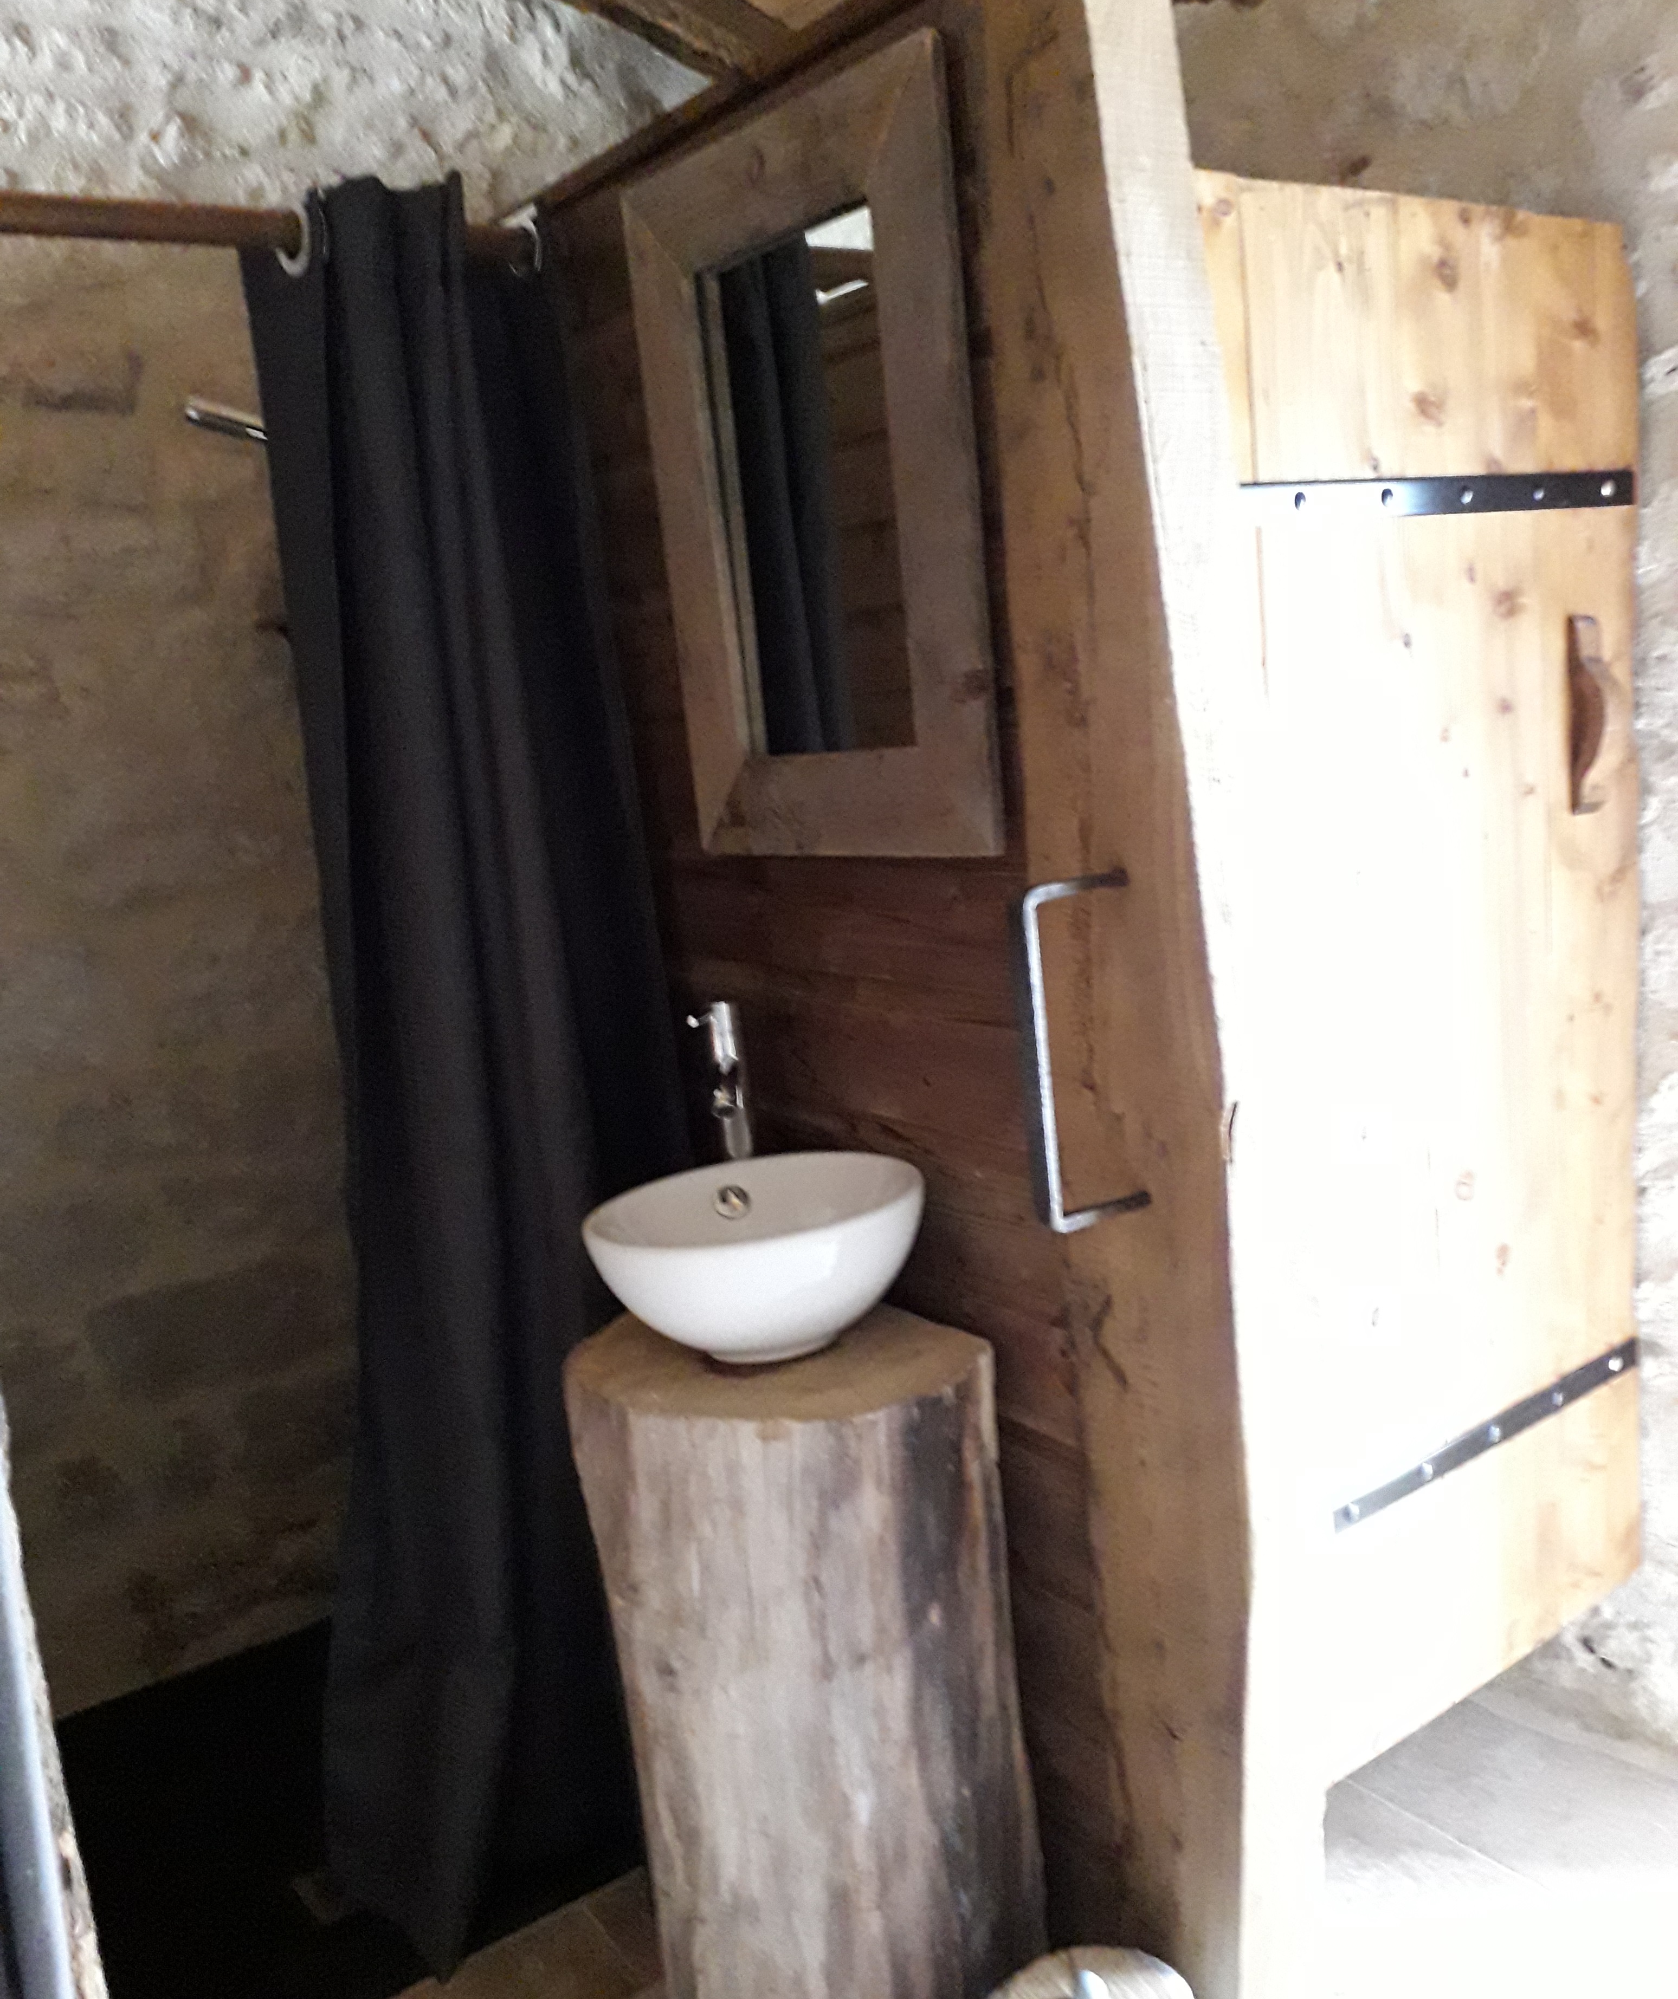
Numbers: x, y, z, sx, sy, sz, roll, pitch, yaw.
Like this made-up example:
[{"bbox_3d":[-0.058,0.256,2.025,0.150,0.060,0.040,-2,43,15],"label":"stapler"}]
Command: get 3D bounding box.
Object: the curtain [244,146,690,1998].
[{"bbox_3d":[-0.441,0.149,2.010,0.500,2.030,0.160,-12,12,-34],"label":"curtain"}]

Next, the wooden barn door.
[{"bbox_3d":[0.638,0.001,1.907,0.800,1.647,0.050,-12,12,-34],"label":"wooden barn door"}]

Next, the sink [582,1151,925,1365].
[{"bbox_3d":[-0.076,0.265,1.706,0.325,0.150,0.325,-5,10,1],"label":"sink"}]

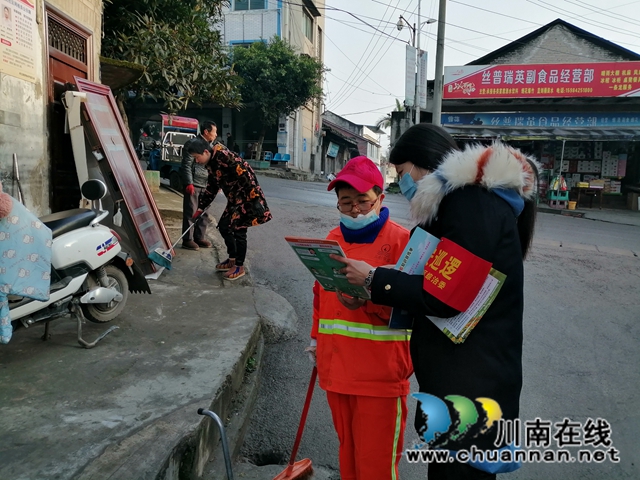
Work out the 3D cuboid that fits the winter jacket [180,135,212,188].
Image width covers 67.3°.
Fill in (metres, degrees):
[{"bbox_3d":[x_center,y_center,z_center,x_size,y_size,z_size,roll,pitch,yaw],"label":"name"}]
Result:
[{"bbox_3d":[-1.516,-0.967,6.000,0.340,0.670,0.500,6,8,31],"label":"winter jacket"}]

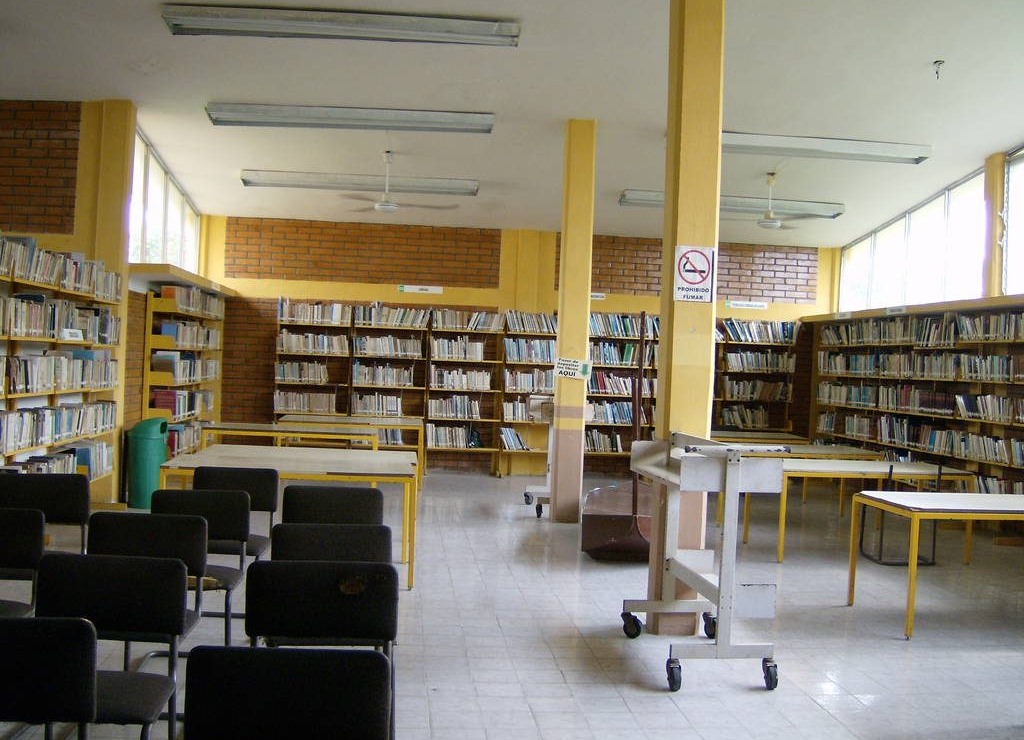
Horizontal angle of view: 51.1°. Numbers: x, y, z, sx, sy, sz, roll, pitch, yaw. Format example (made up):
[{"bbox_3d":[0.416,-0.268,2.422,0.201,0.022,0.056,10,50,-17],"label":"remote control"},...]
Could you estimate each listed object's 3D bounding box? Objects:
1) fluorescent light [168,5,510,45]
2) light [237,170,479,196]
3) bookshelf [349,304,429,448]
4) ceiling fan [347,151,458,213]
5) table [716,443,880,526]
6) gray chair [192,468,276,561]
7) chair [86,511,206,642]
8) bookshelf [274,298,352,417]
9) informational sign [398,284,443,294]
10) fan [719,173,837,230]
[{"bbox_3d":[-1.185,-2.404,7.573,2.460,0.090,0.240,2,-7,-4],"label":"fluorescent light"},{"bbox_3d":[-1.597,-1.972,11.335,2.460,0.090,0.250,2,-7,-5],"label":"light"},{"bbox_3d":[-1.529,0.241,13.244,0.966,2.072,0.308,2,0,-6],"label":"bookshelf"},{"bbox_3d":[-1.127,-1.814,10.379,1.200,0.600,1.220,2,0,-6],"label":"ceiling fan"},{"bbox_3d":[2.578,1.082,10.063,1.560,0.684,0.830,2,0,-8],"label":"table"},{"bbox_3d":[-1.476,0.919,5.529,0.480,0.780,0.560,2,0,-6],"label":"gray chair"},{"bbox_3d":[-1.382,0.918,3.826,0.483,0.770,0.560,2,0,-6],"label":"chair"},{"bbox_3d":[-2.395,0.197,12.856,0.910,2.030,0.330,2,0,-6],"label":"bookshelf"},{"bbox_3d":[-1.127,-0.995,13.268,0.560,0.090,0.020,2,0,-6],"label":"informational sign"},{"bbox_3d":[2.625,-1.711,10.857,1.380,0.570,1.380,2,0,-6],"label":"fan"}]

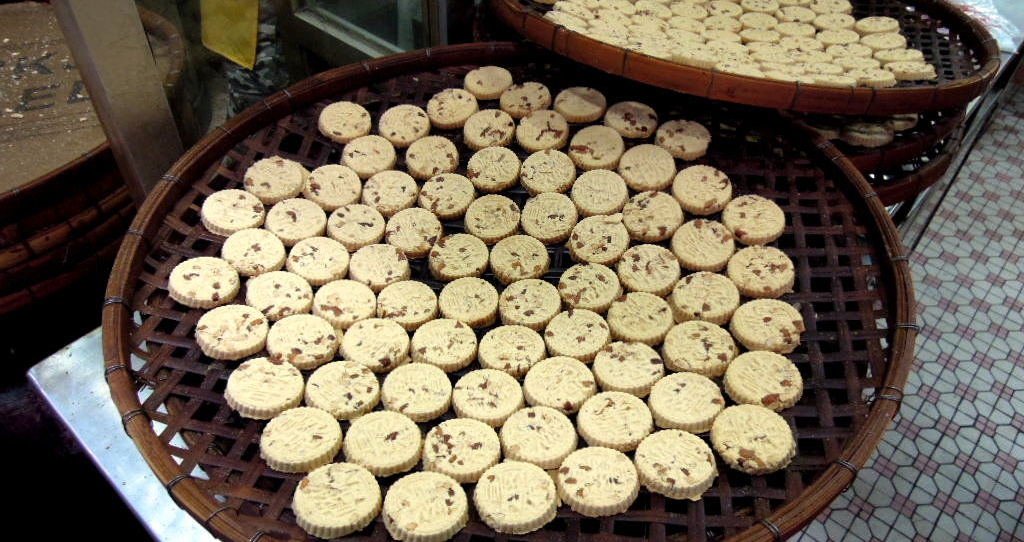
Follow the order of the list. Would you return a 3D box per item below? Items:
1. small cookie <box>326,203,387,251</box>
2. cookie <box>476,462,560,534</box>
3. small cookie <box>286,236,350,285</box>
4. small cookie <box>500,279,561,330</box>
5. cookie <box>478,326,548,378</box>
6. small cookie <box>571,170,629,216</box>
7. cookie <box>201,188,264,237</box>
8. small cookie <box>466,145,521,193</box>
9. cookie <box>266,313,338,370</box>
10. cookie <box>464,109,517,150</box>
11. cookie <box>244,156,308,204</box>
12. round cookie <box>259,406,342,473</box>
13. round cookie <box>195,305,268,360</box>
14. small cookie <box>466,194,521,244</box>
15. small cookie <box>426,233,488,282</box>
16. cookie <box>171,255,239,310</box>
[{"bbox_3d":[-0.142,-0.039,0.649,0.052,0.009,0.052,5,49,-6],"label":"small cookie"},{"bbox_3d":[0.003,0.147,0.465,0.056,0.011,0.056,-1,31,0],"label":"cookie"},{"bbox_3d":[-0.174,-0.010,0.641,0.056,0.012,0.056,8,46,0],"label":"small cookie"},{"bbox_3d":[0.016,0.028,0.598,0.052,0.009,0.052,-3,44,0],"label":"small cookie"},{"bbox_3d":[0.001,0.062,0.560,0.052,0.009,0.052,-1,40,0],"label":"cookie"},{"bbox_3d":[0.096,-0.087,0.781,0.059,0.011,0.059,-4,52,5],"label":"small cookie"},{"bbox_3d":[-0.284,-0.058,0.723,0.059,0.011,0.059,10,48,-11],"label":"cookie"},{"bbox_3d":[-0.019,-0.109,0.752,0.056,0.012,0.056,-3,52,0],"label":"small cookie"},{"bbox_3d":[-0.170,0.058,0.580,0.056,0.011,0.056,11,37,0],"label":"cookie"},{"bbox_3d":[-0.026,-0.154,0.777,0.056,0.012,0.056,0,53,0],"label":"cookie"},{"bbox_3d":[-0.255,-0.097,0.764,0.059,0.011,0.059,8,51,-10],"label":"cookie"},{"bbox_3d":[-0.147,0.117,0.497,0.056,0.011,0.056,6,33,-4],"label":"round cookie"},{"bbox_3d":[-0.245,0.054,0.623,0.059,0.011,0.059,9,40,-8],"label":"round cookie"},{"bbox_3d":[-0.020,-0.053,0.725,0.056,0.011,0.056,1,48,0],"label":"small cookie"},{"bbox_3d":[-0.054,-0.013,0.728,0.059,0.011,0.059,3,48,0],"label":"small cookie"},{"bbox_3d":[-0.284,0.011,0.657,0.059,0.011,0.059,11,43,-10],"label":"cookie"}]

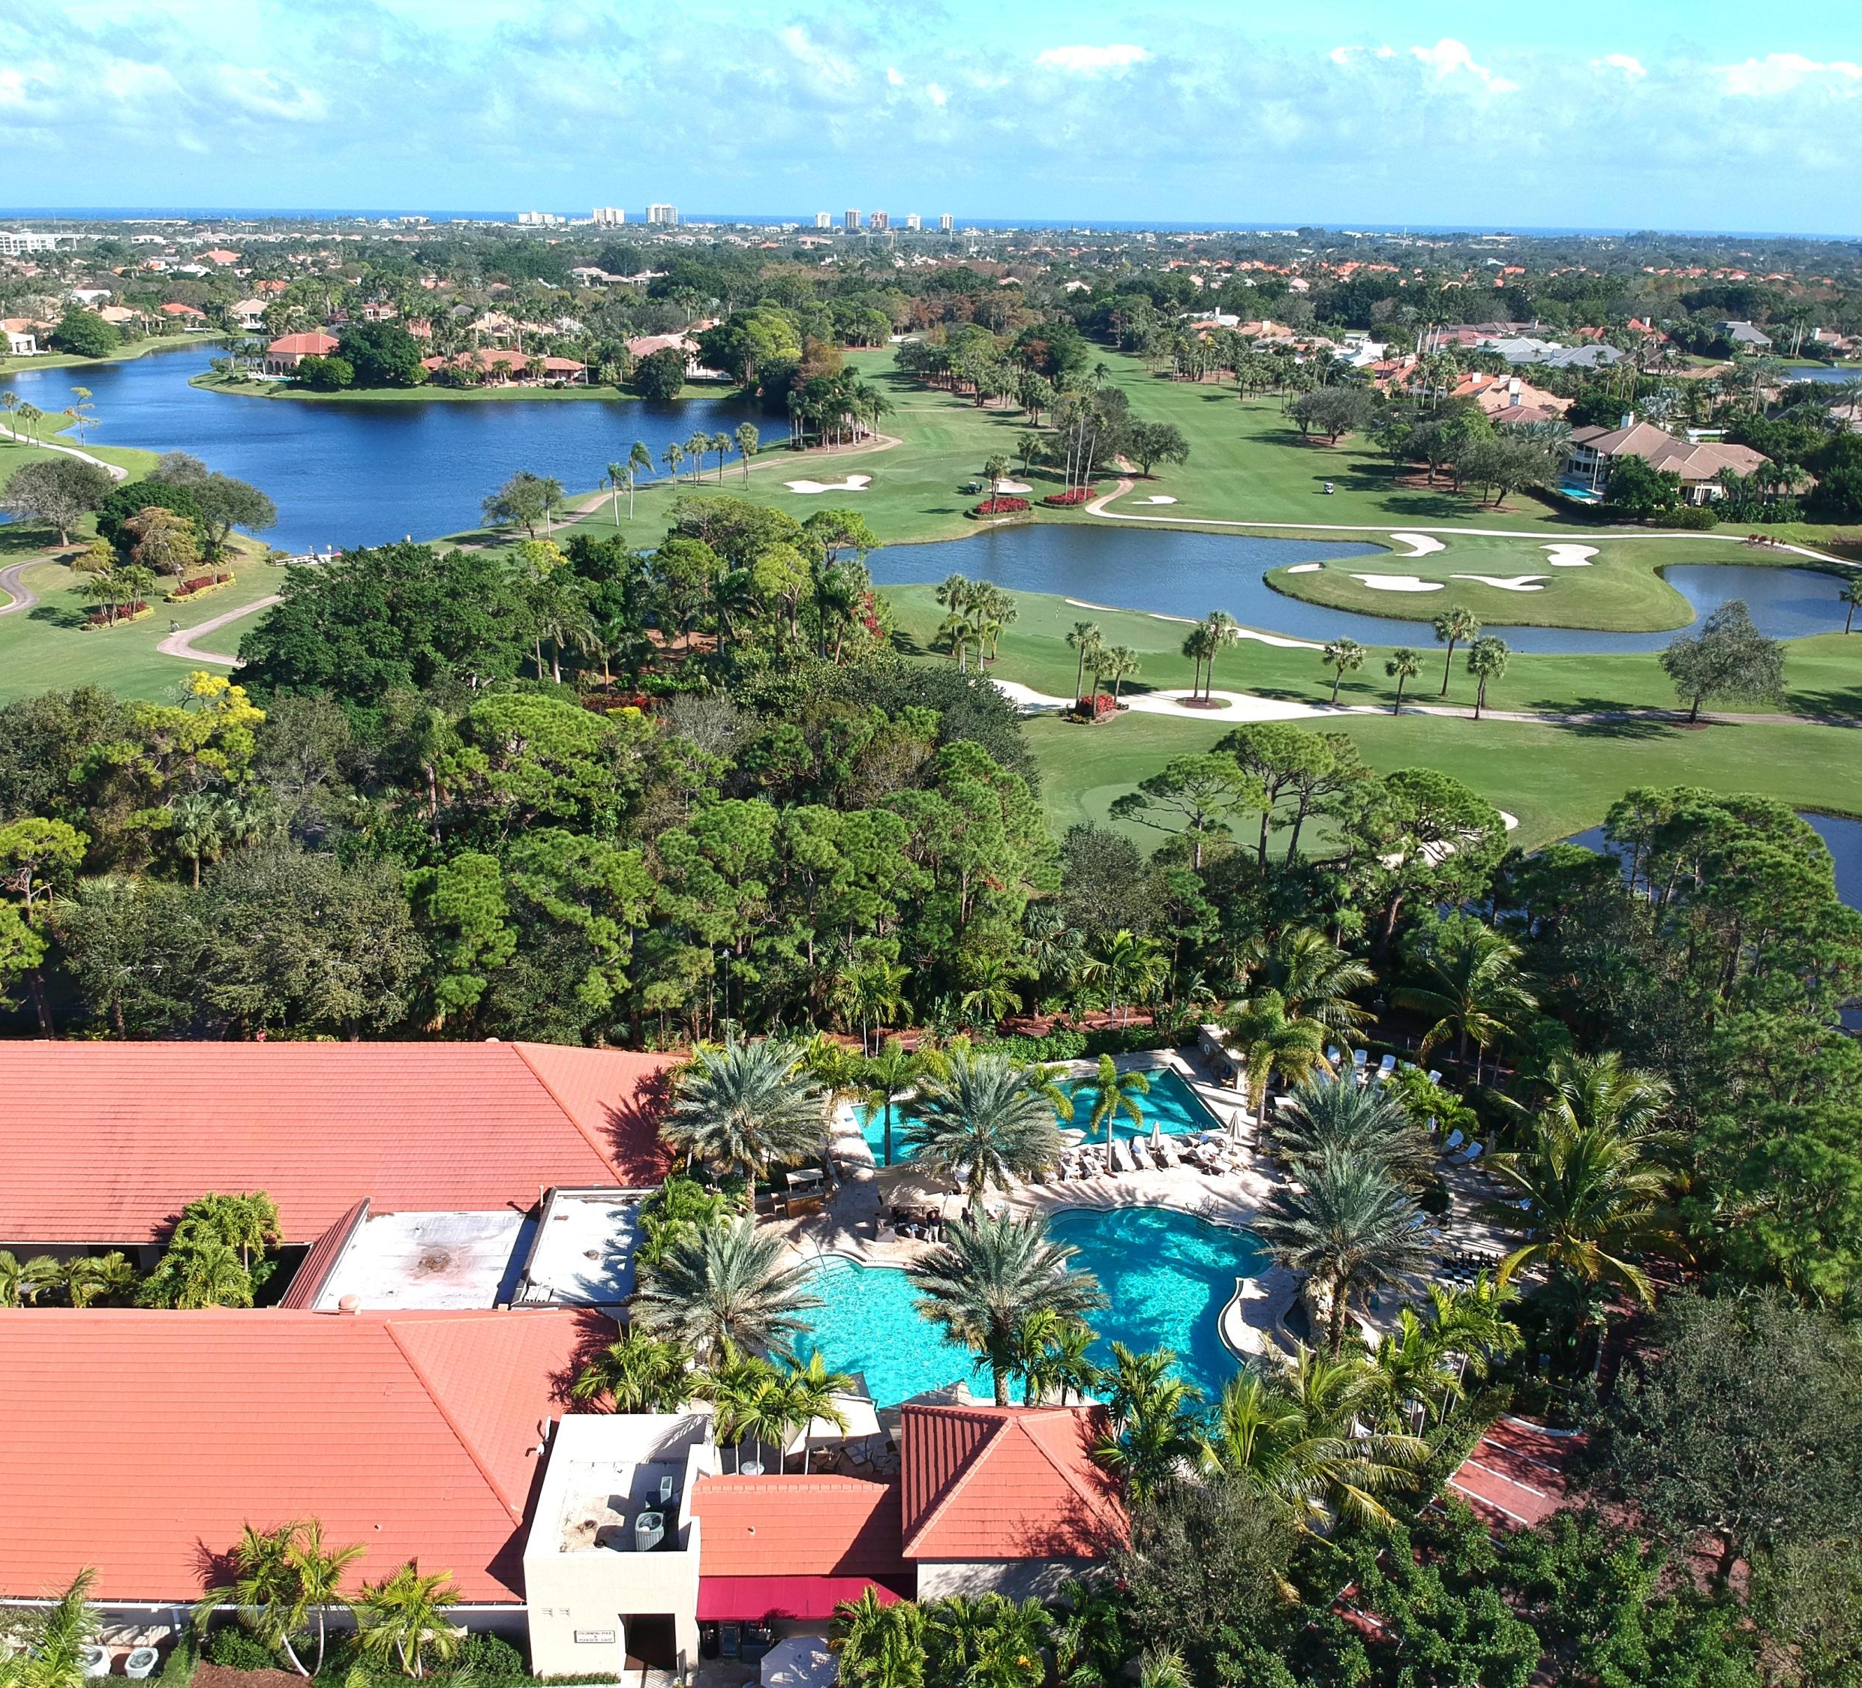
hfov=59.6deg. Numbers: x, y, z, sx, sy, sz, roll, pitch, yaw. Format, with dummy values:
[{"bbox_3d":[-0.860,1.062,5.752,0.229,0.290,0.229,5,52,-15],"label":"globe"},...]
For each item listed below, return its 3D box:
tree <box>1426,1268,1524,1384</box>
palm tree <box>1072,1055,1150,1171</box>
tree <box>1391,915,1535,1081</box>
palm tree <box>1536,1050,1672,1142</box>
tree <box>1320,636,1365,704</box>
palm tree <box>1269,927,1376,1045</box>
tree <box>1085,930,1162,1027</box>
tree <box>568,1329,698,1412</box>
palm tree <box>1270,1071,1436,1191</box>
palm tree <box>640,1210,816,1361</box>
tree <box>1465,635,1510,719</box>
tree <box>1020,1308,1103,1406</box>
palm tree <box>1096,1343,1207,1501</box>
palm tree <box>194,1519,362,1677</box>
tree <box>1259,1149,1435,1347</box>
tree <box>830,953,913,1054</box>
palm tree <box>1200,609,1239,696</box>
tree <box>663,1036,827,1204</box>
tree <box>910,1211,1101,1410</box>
[{"bbox_3d":[20.750,19.937,62.723,3.900,6.200,3.900,1,21,0],"label":"tree"},{"bbox_3d":[8.155,12.373,74.034,3.504,5.949,3.399,1,21,0],"label":"palm tree"},{"bbox_3d":[28.624,9.127,86.999,7.900,9.100,7.900,1,21,0],"label":"tree"},{"bbox_3d":[30.739,14.013,74.700,7.200,8.900,7.200,1,21,0],"label":"palm tree"},{"bbox_3d":[38.493,-16.133,152.074,4.100,6.340,4.100,1,21,0],"label":"tree"},{"bbox_3d":[20.262,8.608,85.214,5.960,7.970,5.960,1,21,0],"label":"palm tree"},{"bbox_3d":[10.591,7.826,89.568,4.340,6.040,4.340,1,21,0],"label":"tree"},{"bbox_3d":[-10.139,19.202,55.859,4.301,5.823,4.172,1,21,0],"label":"tree"},{"bbox_3d":[18.870,14.650,72.879,7.400,8.700,7.400,1,21,0],"label":"palm tree"},{"bbox_3d":[-7.731,18.649,62.067,7.300,8.300,7.300,1,21,0],"label":"palm tree"},{"bbox_3d":[53.002,-15.910,155.283,4.200,8.300,4.200,1,21,0],"label":"tree"},{"bbox_3d":[4.784,19.660,60.226,3.050,4.990,3.050,1,21,0],"label":"tree"},{"bbox_3d":[7.203,19.568,54.095,3.592,6.810,3.484,1,21,0],"label":"palm tree"},{"bbox_3d":[-19.029,22.305,47.760,4.880,5.638,4.734,1,21,0],"label":"palm tree"},{"bbox_3d":[16.819,17.178,66.250,7.300,8.700,7.300,1,21,0],"label":"tree"},{"bbox_3d":[-3.104,8.464,84.424,4.093,5.524,3.970,1,21,0],"label":"tree"},{"bbox_3d":[27.116,-17.491,152.274,3.190,8.430,3.190,1,21,0],"label":"palm tree"},{"bbox_3d":[-7.950,12.532,69.841,7.108,8.288,6.895,1,21,0],"label":"tree"},{"bbox_3d":[2.937,18.531,62.636,7.700,8.400,7.700,1,21,0],"label":"tree"}]

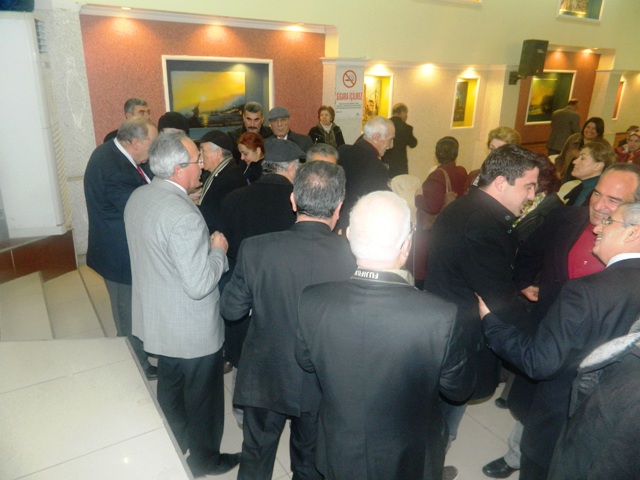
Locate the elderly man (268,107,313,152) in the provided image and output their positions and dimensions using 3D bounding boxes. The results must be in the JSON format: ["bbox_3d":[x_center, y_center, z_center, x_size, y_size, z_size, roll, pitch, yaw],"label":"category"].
[{"bbox_3d":[-0.309,-0.279,4.074,0.520,1.726,0.340,0,19,-5],"label":"elderly man"}]

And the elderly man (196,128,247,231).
[{"bbox_3d":[-0.649,0.051,3.256,0.400,1.607,0.500,-4,19,-16],"label":"elderly man"}]

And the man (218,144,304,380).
[{"bbox_3d":[-0.382,0.184,2.889,0.420,1.598,0.550,-14,24,-38],"label":"man"}]

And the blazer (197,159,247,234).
[{"bbox_3d":[-0.644,-0.177,3.179,0.370,0.727,0.500,-4,19,-16],"label":"blazer"}]

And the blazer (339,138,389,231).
[{"bbox_3d":[0.310,-0.238,3.187,0.360,0.776,0.500,-4,19,-16],"label":"blazer"}]

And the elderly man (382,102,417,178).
[{"bbox_3d":[0.941,-0.814,5.772,0.520,1.710,0.360,11,21,26],"label":"elderly man"}]

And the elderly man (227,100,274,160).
[{"bbox_3d":[-0.587,-0.336,4.179,0.500,1.756,0.340,-1,19,-7],"label":"elderly man"}]

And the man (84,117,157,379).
[{"bbox_3d":[-1.192,0.099,2.933,0.460,1.699,0.540,-4,19,-14],"label":"man"}]

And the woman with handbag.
[{"bbox_3d":[0.906,-0.032,3.696,0.480,1.547,0.360,-10,21,-30],"label":"woman with handbag"}]

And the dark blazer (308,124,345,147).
[{"bbox_3d":[0.061,-0.960,5.327,0.460,0.674,0.300,3,19,6],"label":"dark blazer"}]

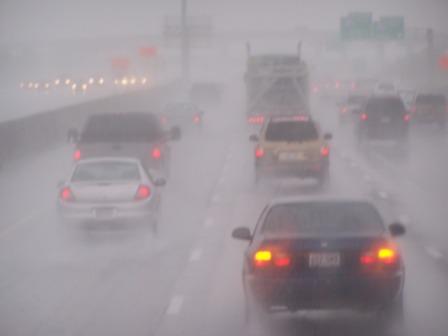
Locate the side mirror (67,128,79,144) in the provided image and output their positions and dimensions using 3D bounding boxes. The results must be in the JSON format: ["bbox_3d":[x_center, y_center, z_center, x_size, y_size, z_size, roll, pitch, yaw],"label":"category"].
[{"bbox_3d":[-3.545,-0.742,81.700,0.250,0.350,0.160,-1,2,1],"label":"side mirror"}]

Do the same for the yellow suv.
[{"bbox_3d":[1.717,-0.508,87.200,1.820,1.730,4.450,-1,2,1],"label":"yellow suv"}]

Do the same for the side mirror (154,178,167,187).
[{"bbox_3d":[-1.170,0.272,64.100,0.210,0.150,0.120,-1,2,1],"label":"side mirror"}]

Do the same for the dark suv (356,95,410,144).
[{"bbox_3d":[6.133,-1.882,132.300,1.830,1.750,4.600,-1,2,1],"label":"dark suv"}]

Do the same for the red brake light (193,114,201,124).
[{"bbox_3d":[-1.145,-2.042,146.000,0.290,0.330,0.160,-1,2,1],"label":"red brake light"}]

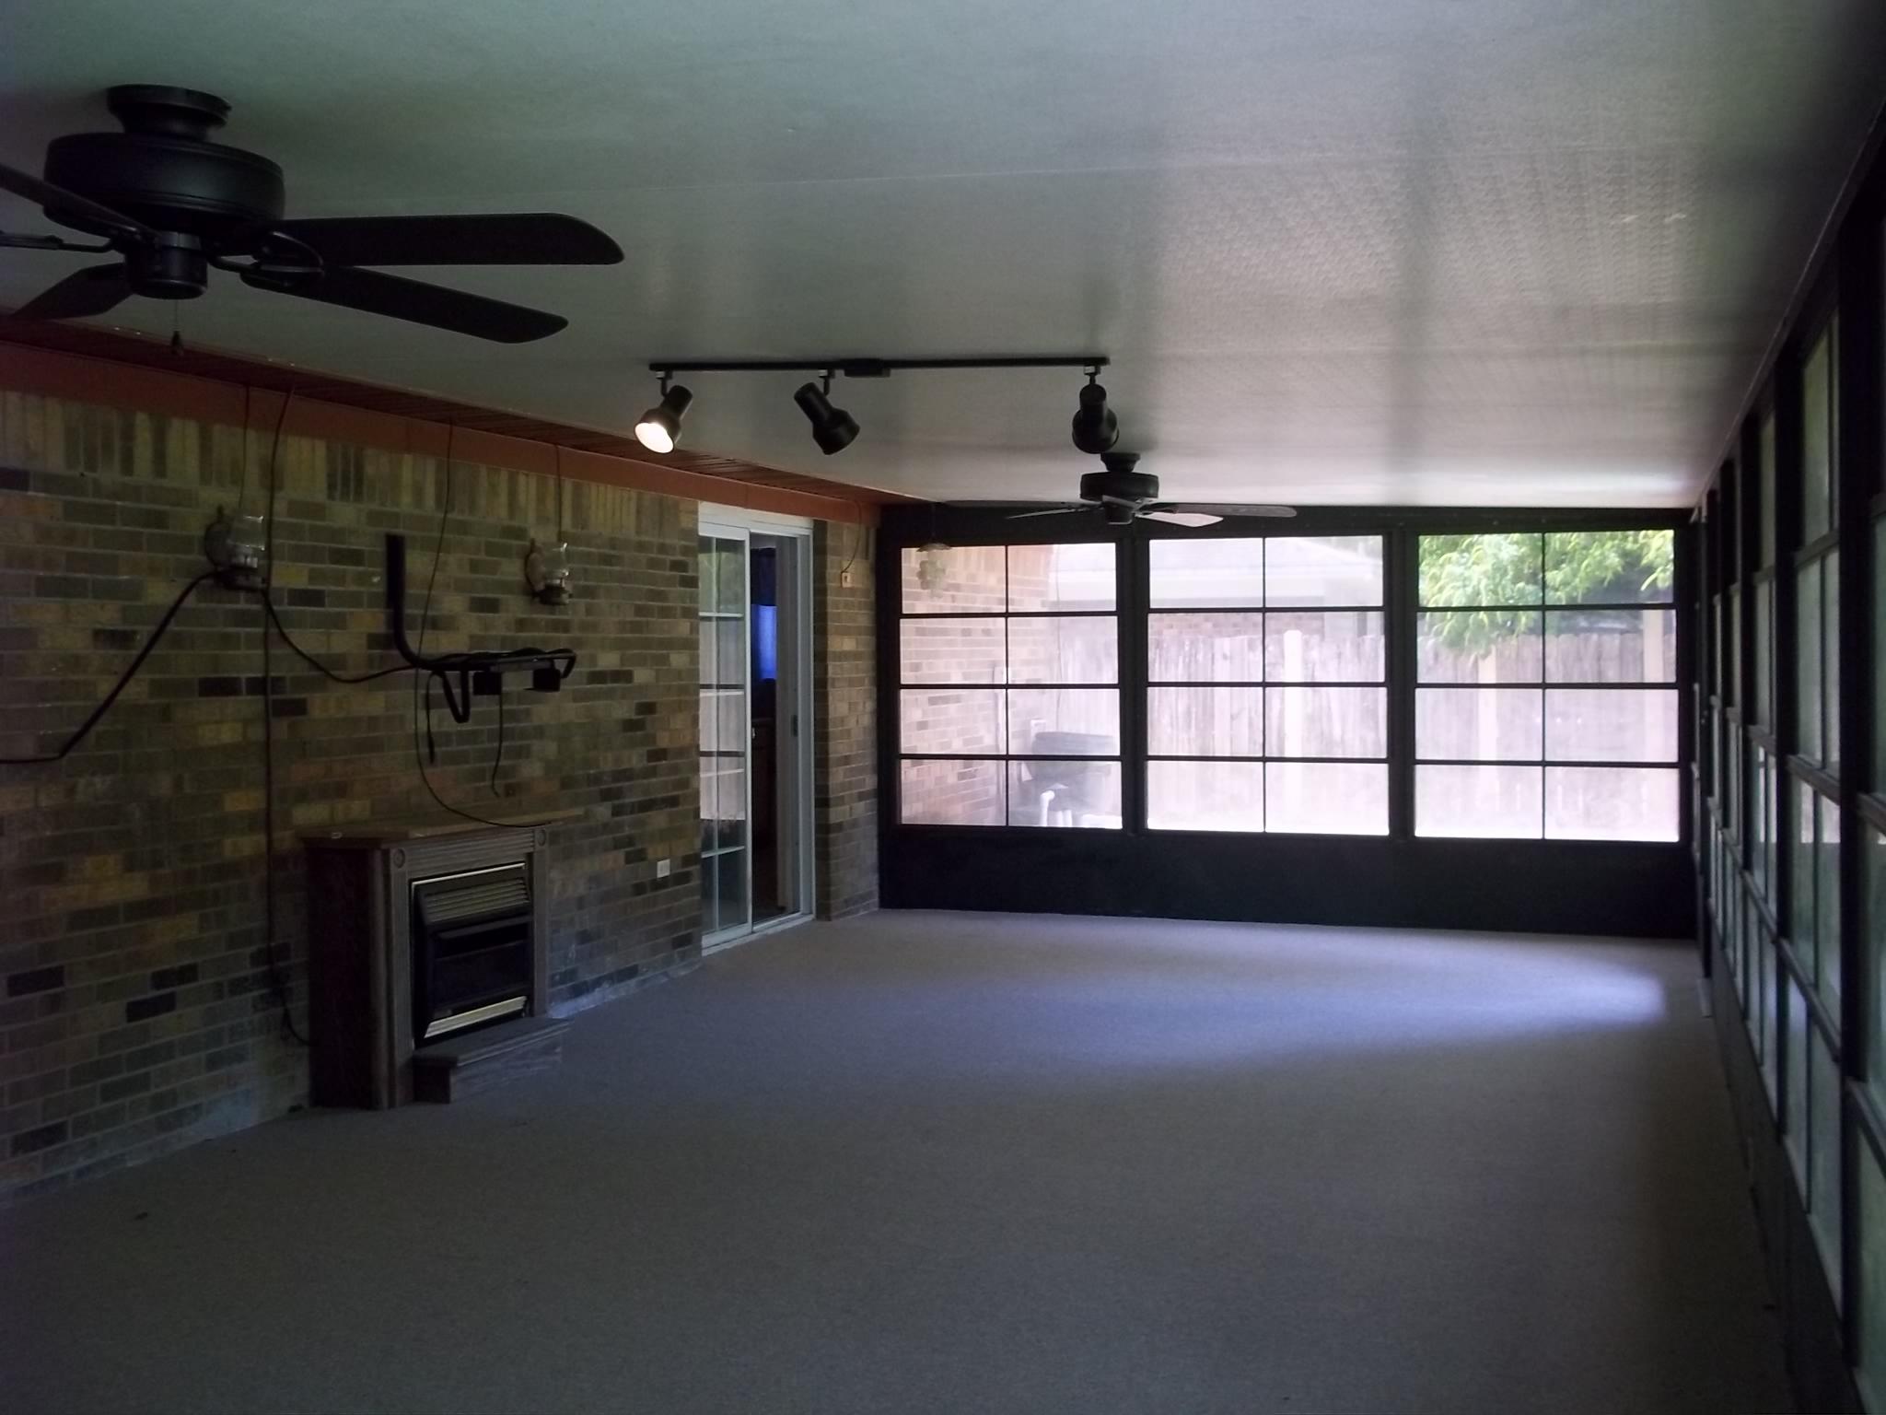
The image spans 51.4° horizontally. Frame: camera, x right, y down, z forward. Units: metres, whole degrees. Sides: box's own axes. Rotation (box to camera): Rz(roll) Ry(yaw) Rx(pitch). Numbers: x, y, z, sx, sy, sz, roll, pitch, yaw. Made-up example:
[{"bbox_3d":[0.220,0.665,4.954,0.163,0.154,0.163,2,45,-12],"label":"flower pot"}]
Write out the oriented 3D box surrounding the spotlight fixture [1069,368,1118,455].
[{"bbox_3d":[0.385,-0.754,4.945,0.115,0.225,0.190,0,1,10],"label":"spotlight fixture"}]

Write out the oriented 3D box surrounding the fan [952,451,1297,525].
[{"bbox_3d":[0.680,-0.831,7.543,1.320,0.270,1.320,0,1,19],"label":"fan"}]

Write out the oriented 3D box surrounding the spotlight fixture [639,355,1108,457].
[{"bbox_3d":[-0.176,-0.788,5.104,1.290,0.260,0.220,0,1,19],"label":"spotlight fixture"}]

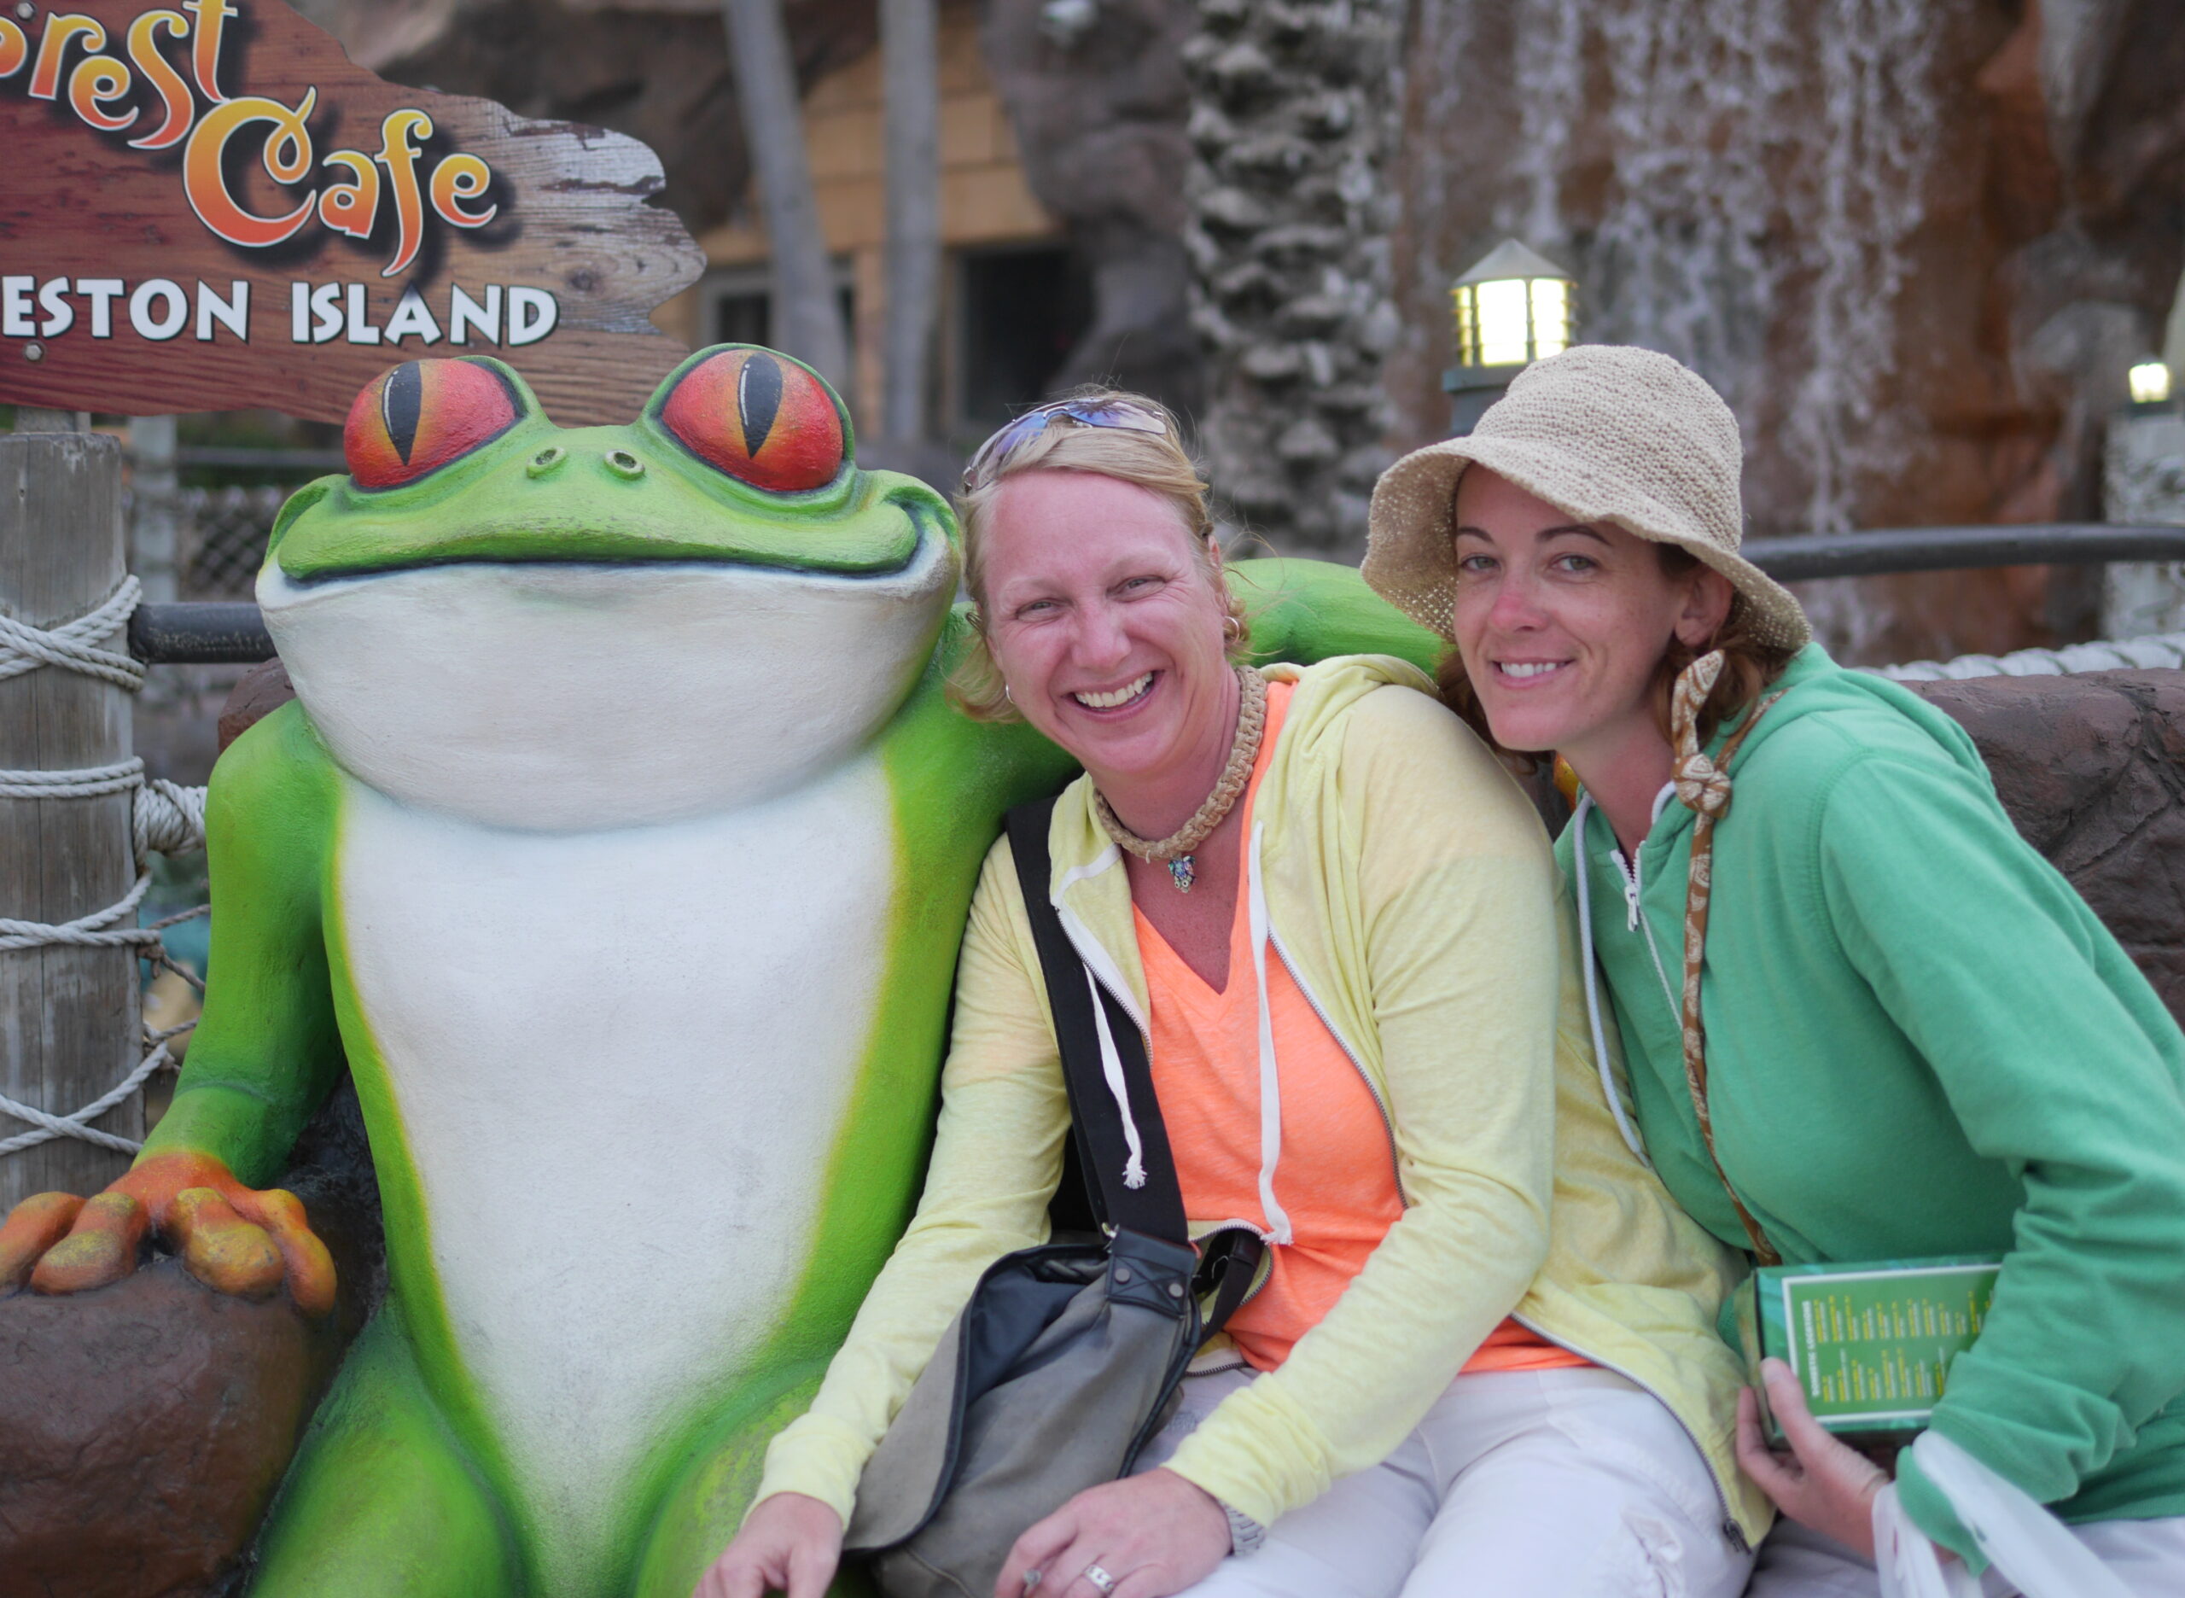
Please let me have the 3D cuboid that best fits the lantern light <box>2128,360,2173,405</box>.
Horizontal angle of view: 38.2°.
[{"bbox_3d":[4.021,-1.584,12.000,0.165,0.170,0.165,0,4,18],"label":"lantern light"}]

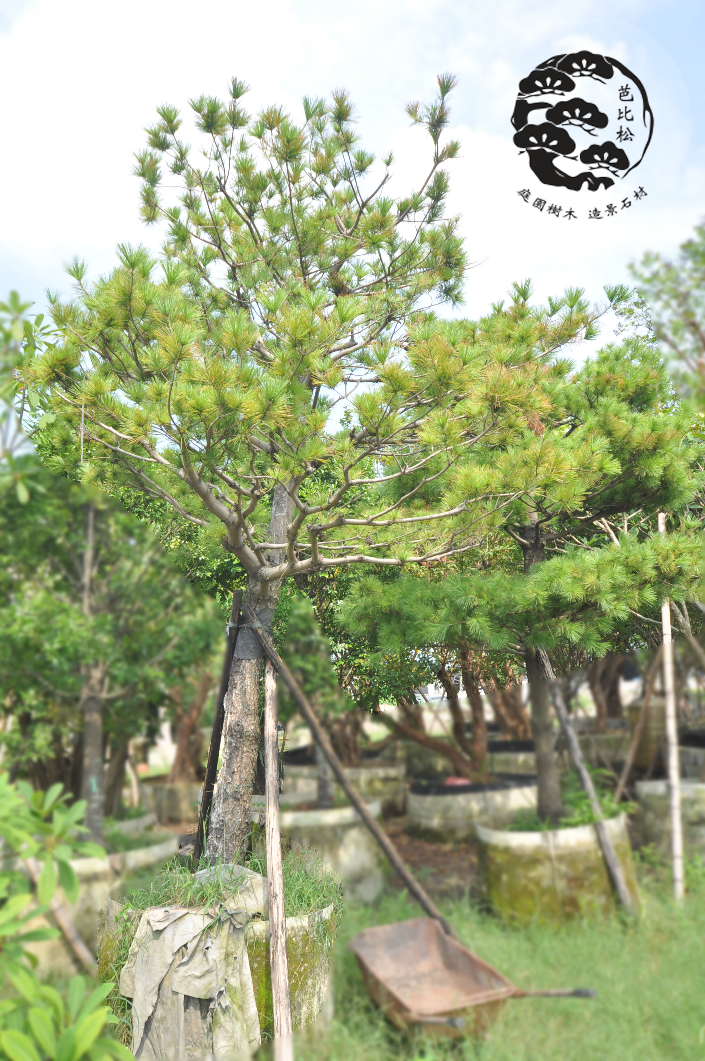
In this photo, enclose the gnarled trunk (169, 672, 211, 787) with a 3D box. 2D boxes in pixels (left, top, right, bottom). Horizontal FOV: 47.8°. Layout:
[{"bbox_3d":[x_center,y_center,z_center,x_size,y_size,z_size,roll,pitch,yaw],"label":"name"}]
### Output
[{"bbox_3d":[-1.941,2.352,9.544,0.508,1.309,0.420,0,-9,0],"label":"gnarled trunk"}]

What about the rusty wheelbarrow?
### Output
[{"bbox_3d":[0.460,2.209,3.790,0.580,0.460,1.250,4,-10,-24],"label":"rusty wheelbarrow"}]

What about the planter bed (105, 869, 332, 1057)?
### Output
[{"bbox_3d":[-0.618,1.988,3.679,1.060,0.580,1.060,-1,-10,0],"label":"planter bed"}]

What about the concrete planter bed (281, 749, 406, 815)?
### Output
[{"bbox_3d":[-0.076,3.087,9.524,1.480,0.620,1.450,0,-9,0],"label":"concrete planter bed"}]

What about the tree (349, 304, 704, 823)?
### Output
[{"bbox_3d":[1.252,0.152,5.709,2.550,3.660,2.400,-1,-10,0],"label":"tree"}]

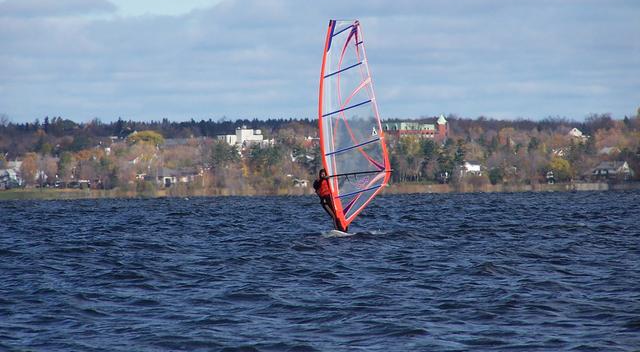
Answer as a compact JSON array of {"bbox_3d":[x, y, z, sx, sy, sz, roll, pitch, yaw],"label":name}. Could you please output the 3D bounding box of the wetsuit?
[{"bbox_3d":[0.239,0.681,168.000,0.550,1.420,0.450,-9,-10,-38],"label":"wetsuit"}]

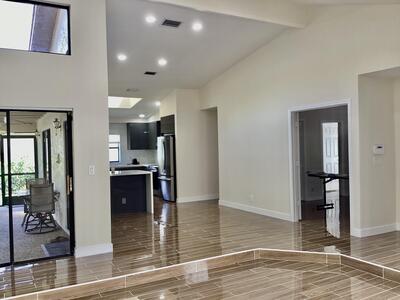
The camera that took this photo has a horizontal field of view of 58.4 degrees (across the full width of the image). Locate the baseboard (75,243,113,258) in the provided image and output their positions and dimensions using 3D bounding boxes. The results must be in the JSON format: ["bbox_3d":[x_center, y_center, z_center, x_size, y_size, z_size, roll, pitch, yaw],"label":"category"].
[{"bbox_3d":[-1.457,1.374,4.916,0.497,0.125,0.017,-2,0,-28],"label":"baseboard"}]

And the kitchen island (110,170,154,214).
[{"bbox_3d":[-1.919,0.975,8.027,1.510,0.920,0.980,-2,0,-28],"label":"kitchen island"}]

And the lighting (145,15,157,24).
[{"bbox_3d":[-0.812,-2.151,5.870,0.170,0.030,0.170,-2,-9,-28],"label":"lighting"}]

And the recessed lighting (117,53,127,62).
[{"bbox_3d":[-1.585,-1.888,7.275,0.170,0.030,0.170,-2,-9,-28],"label":"recessed lighting"}]

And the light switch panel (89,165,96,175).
[{"bbox_3d":[-1.480,0.274,4.908,0.074,0.120,0.012,-2,0,-28],"label":"light switch panel"}]

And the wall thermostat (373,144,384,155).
[{"bbox_3d":[2.821,-0.004,5.644,0.195,0.146,0.035,-1,0,-27],"label":"wall thermostat"}]

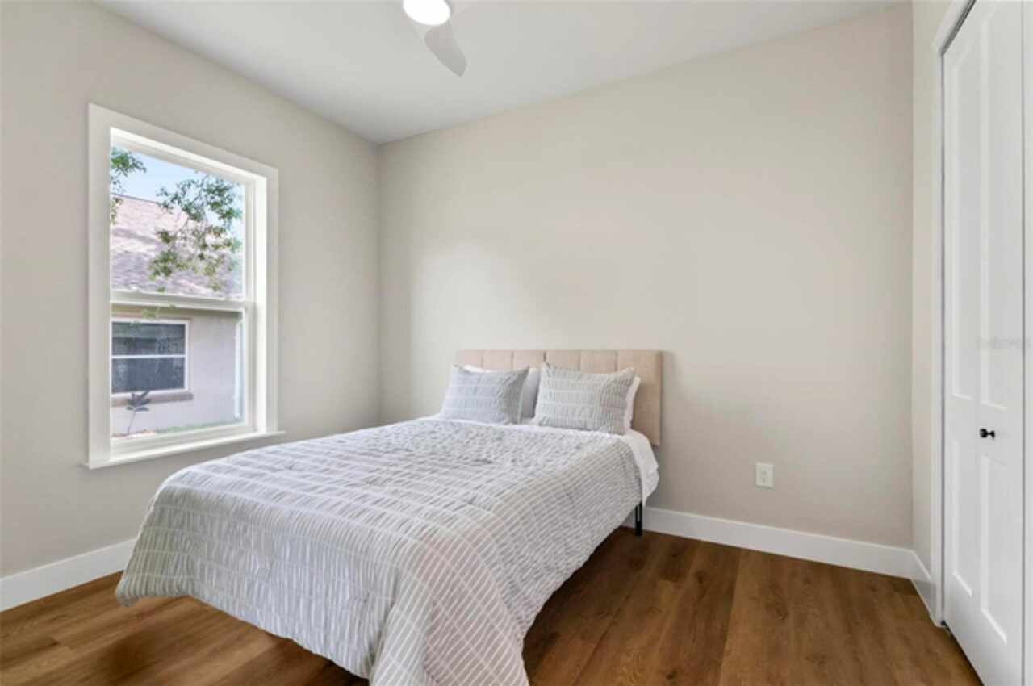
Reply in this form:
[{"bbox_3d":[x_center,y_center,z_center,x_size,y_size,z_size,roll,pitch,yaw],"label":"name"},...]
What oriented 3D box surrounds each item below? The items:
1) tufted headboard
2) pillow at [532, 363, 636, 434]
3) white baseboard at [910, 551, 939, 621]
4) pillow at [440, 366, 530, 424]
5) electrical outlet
[{"bbox_3d":[0.212,0.314,2.965,1.398,0.522,0.098,0,0,28],"label":"tufted headboard"},{"bbox_3d":[0.371,0.308,2.582,0.550,0.385,0.140,0,-17,28],"label":"pillow"},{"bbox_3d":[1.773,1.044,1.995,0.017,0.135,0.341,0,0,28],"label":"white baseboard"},{"bbox_3d":[-0.208,0.311,2.875,0.550,0.380,0.140,0,-18,23],"label":"pillow"},{"bbox_3d":[1.318,0.704,2.433,0.078,0.122,0.010,0,0,28],"label":"electrical outlet"}]

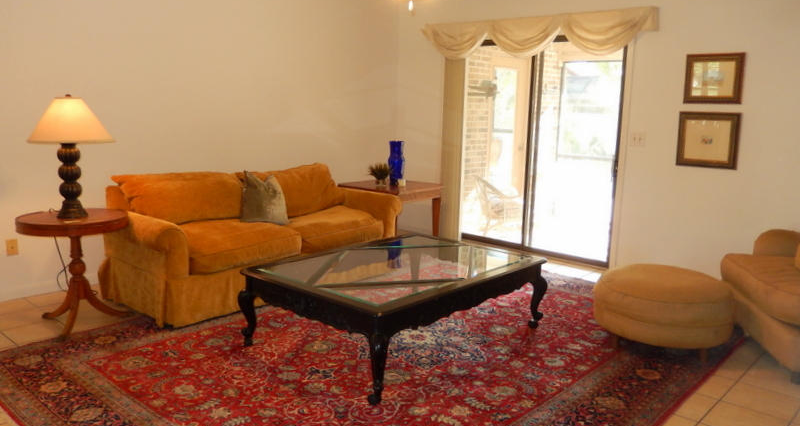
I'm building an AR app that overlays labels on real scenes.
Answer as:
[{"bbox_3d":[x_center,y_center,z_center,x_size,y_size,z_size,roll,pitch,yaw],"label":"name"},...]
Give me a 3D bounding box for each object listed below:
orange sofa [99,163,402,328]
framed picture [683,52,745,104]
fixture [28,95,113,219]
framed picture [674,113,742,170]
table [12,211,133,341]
[{"bbox_3d":[-1.087,0.111,4.516,0.993,0.890,2.090,10,13,43],"label":"orange sofa"},{"bbox_3d":[2.385,-1.020,4.397,0.406,0.370,0.031,10,13,43],"label":"framed picture"},{"bbox_3d":[-1.986,-0.341,3.486,0.517,0.729,0.517,10,13,43],"label":"fixture"},{"bbox_3d":[2.380,-0.560,4.467,0.435,0.421,0.031,10,13,43],"label":"framed picture"},{"bbox_3d":[-1.987,0.356,3.564,0.602,0.671,0.602,10,13,43],"label":"table"}]

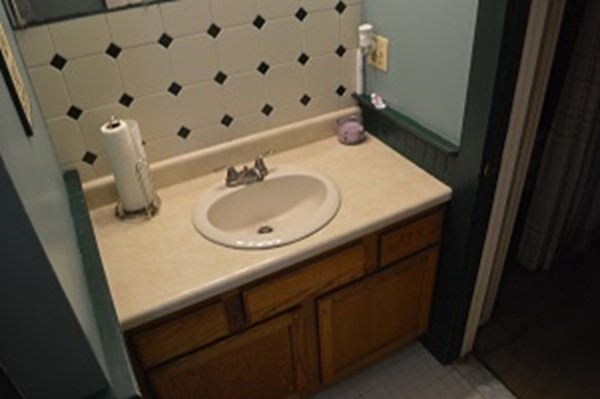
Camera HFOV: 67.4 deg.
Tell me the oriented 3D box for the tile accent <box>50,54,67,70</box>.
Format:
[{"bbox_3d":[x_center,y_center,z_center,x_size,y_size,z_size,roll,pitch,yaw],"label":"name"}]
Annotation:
[{"bbox_3d":[-0.674,-0.381,1.254,0.038,0.038,0.008,-19,39,-21],"label":"tile accent"}]

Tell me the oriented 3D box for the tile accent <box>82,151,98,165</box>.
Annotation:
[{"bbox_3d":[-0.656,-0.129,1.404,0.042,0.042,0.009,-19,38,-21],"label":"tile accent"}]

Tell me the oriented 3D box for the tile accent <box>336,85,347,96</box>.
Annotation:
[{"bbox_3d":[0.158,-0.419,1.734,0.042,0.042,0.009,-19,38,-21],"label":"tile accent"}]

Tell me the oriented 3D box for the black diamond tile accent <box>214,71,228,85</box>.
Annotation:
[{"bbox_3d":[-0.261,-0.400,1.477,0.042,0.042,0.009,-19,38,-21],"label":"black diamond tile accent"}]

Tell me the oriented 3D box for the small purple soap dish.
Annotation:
[{"bbox_3d":[0.199,-0.273,1.760,0.108,0.085,0.105,-9,35,-8],"label":"small purple soap dish"}]

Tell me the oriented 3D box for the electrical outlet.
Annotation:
[{"bbox_3d":[0.279,-0.519,1.590,0.012,0.120,0.112,-19,38,-21],"label":"electrical outlet"}]

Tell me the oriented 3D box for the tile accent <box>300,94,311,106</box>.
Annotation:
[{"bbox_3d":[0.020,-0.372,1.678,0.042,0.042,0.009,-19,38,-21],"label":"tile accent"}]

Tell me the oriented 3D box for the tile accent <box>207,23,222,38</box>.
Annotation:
[{"bbox_3d":[-0.270,-0.530,1.411,0.038,0.038,0.008,-19,39,-21],"label":"tile accent"}]

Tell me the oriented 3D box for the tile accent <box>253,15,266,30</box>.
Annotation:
[{"bbox_3d":[-0.132,-0.579,1.466,0.038,0.038,0.008,-19,39,-21],"label":"tile accent"}]

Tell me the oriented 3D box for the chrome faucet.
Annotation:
[{"bbox_3d":[-0.177,-0.097,1.547,0.185,0.075,0.115,-19,39,-21],"label":"chrome faucet"}]

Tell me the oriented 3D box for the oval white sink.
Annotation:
[{"bbox_3d":[-0.102,0.056,1.526,0.497,0.165,0.445,-19,39,-21],"label":"oval white sink"}]

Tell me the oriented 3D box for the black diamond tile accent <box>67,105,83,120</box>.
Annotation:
[{"bbox_3d":[-0.672,-0.257,1.342,0.038,0.038,0.008,-19,39,-21],"label":"black diamond tile accent"}]

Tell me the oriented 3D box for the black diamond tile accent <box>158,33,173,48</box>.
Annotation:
[{"bbox_3d":[-0.407,-0.481,1.357,0.038,0.038,0.008,-19,39,-21],"label":"black diamond tile accent"}]

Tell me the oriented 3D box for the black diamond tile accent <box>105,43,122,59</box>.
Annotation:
[{"bbox_3d":[-0.542,-0.431,1.304,0.038,0.038,0.008,-19,39,-21],"label":"black diamond tile accent"}]

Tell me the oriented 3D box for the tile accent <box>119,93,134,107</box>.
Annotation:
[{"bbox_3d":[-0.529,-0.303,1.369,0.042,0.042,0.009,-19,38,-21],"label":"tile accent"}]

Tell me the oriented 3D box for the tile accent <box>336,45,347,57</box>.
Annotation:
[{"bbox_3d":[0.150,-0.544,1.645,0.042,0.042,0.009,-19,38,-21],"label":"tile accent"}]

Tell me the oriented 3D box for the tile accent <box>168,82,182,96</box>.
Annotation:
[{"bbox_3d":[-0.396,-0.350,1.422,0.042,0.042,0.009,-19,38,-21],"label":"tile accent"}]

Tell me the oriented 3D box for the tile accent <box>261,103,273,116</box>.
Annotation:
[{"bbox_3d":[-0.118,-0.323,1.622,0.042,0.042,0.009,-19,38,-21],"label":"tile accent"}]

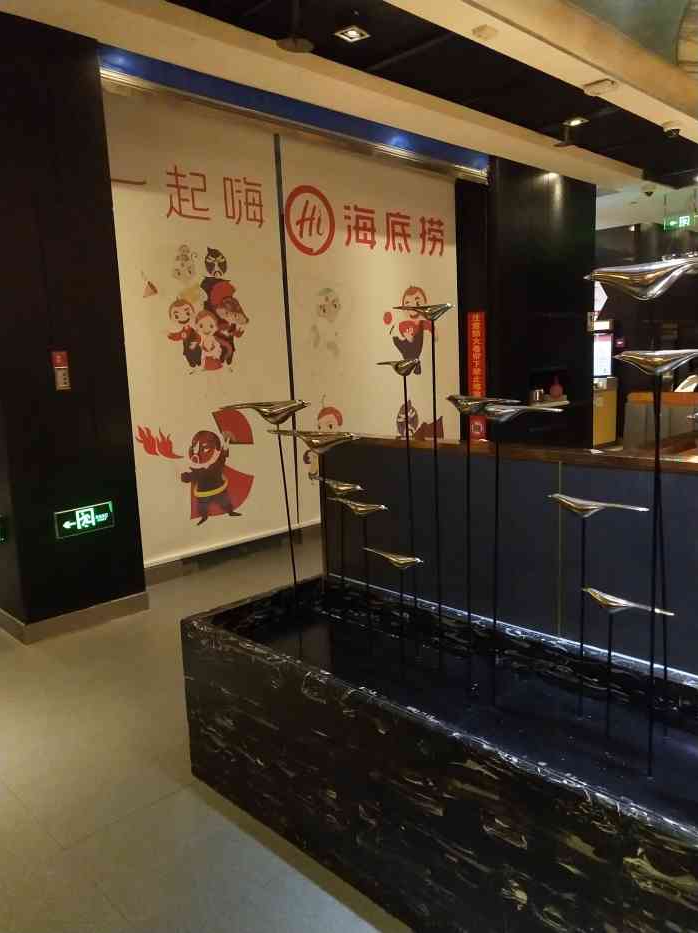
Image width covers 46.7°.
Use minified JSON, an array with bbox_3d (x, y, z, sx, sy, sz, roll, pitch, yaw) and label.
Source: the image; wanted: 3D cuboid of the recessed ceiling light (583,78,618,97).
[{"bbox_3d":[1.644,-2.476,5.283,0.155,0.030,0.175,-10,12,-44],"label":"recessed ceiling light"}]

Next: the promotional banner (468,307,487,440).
[{"bbox_3d":[1.236,-0.868,7.775,0.020,1.200,0.190,-10,12,-44],"label":"promotional banner"}]

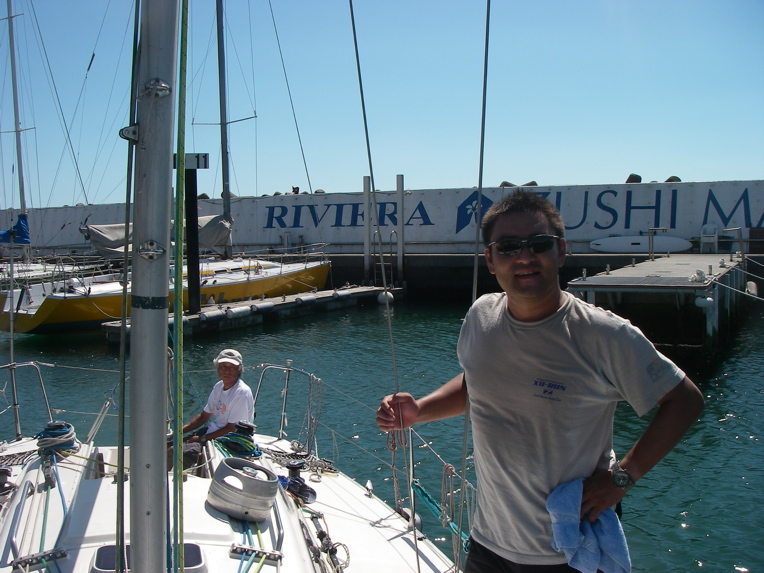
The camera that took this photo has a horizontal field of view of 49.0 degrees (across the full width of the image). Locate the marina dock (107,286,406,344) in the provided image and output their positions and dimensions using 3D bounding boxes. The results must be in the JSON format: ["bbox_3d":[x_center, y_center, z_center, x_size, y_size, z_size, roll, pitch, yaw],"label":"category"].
[{"bbox_3d":[-3.538,0.723,26.206,2.100,0.520,13.300,1,4,27],"label":"marina dock"}]

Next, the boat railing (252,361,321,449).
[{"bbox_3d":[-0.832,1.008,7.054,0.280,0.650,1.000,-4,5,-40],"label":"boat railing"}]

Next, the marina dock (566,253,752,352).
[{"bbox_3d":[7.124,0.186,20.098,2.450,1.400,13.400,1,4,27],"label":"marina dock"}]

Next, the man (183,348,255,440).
[{"bbox_3d":[-1.381,1.083,6.537,0.780,1.150,0.620,-5,5,-44],"label":"man"}]

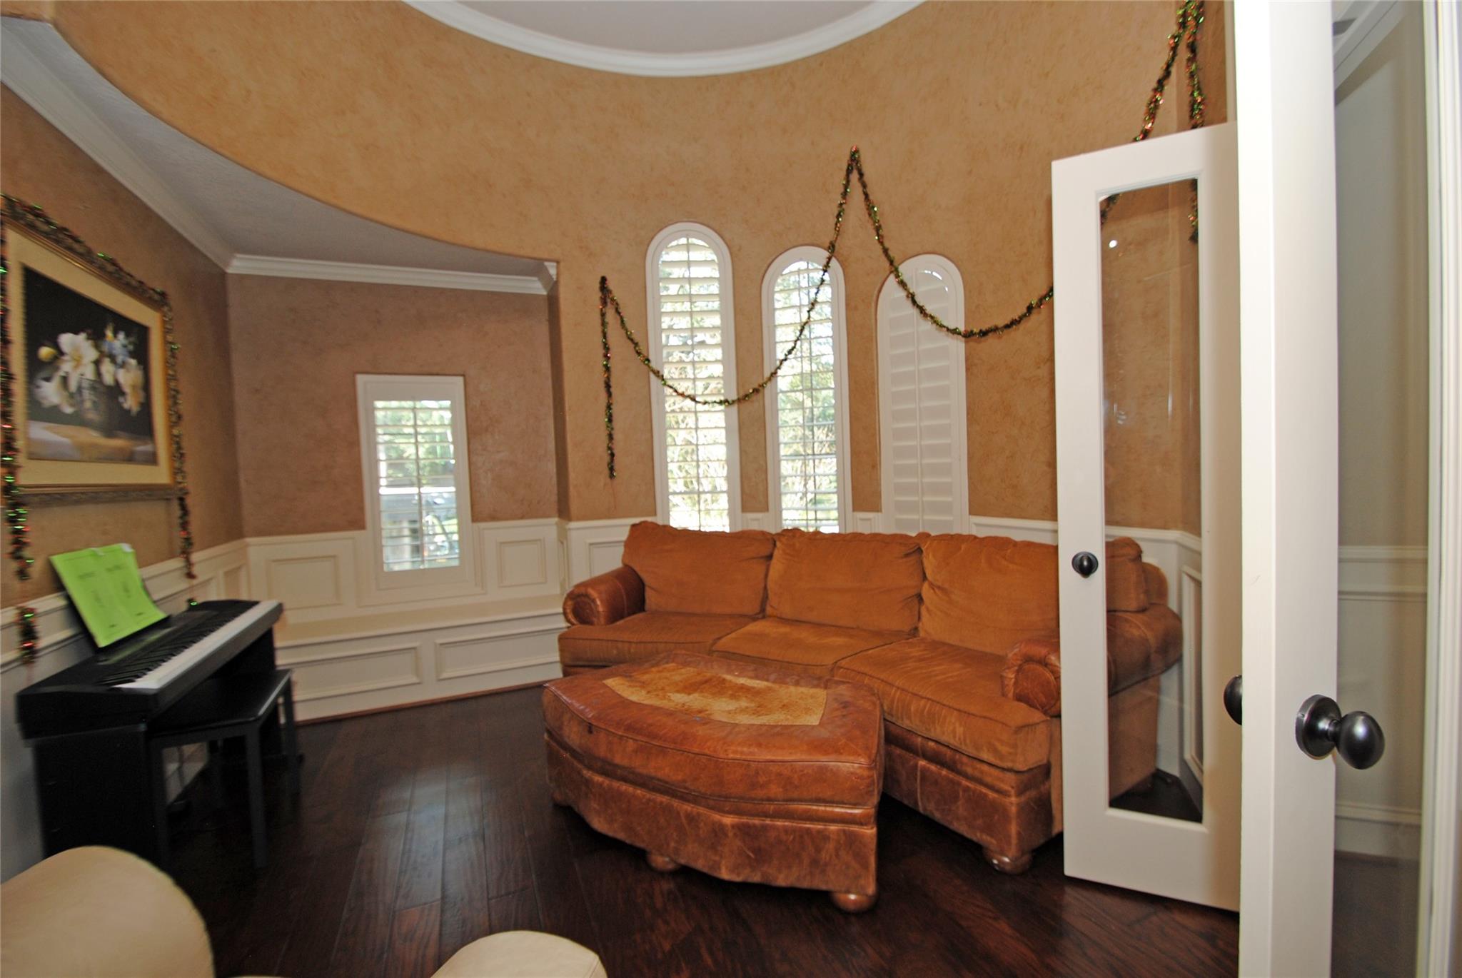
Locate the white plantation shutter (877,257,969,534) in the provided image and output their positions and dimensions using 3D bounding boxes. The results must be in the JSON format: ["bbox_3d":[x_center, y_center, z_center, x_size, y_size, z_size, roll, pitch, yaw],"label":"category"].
[{"bbox_3d":[1.093,-0.411,3.490,0.100,1.780,0.555,-4,3,-44],"label":"white plantation shutter"}]

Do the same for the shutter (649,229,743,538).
[{"bbox_3d":[-0.242,-0.614,4.050,0.570,2.240,0.100,-2,2,-2],"label":"shutter"}]

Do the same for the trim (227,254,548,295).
[{"bbox_3d":[-2.027,-1.309,3.742,1.730,0.090,0.075,-3,2,-22],"label":"trim"}]

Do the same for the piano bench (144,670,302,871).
[{"bbox_3d":[-1.730,0.978,2.129,0.290,0.480,0.550,-3,2,-23],"label":"piano bench"}]

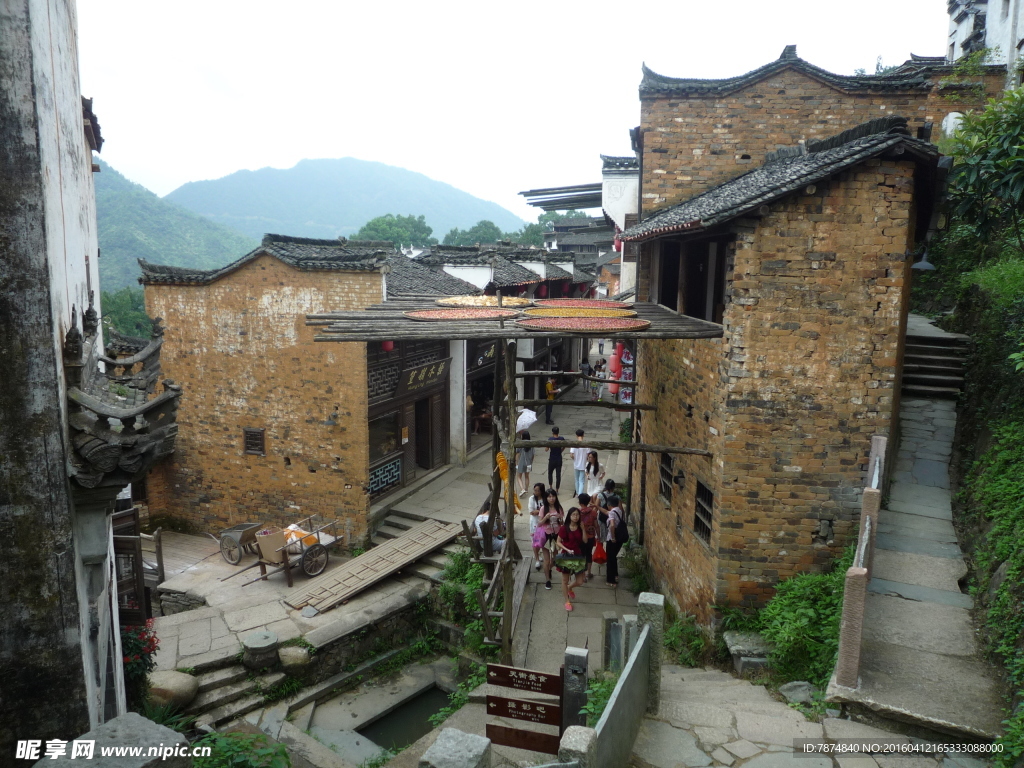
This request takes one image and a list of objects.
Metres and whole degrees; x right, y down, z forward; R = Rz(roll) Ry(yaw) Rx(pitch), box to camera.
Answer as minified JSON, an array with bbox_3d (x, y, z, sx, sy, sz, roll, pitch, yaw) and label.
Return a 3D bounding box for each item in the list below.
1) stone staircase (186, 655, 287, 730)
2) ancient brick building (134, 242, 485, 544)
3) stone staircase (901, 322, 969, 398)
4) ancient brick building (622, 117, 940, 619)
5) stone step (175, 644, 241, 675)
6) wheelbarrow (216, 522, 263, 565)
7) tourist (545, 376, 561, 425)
[{"bbox_3d":[-4.263,4.580,11.269,1.300,0.480,1.250,-6,11,-39],"label":"stone staircase"},{"bbox_3d":[-4.825,-0.287,19.616,6.700,6.698,6.500,3,8,19],"label":"ancient brick building"},{"bbox_3d":[8.025,-0.293,13.955,1.180,1.020,1.750,6,9,33],"label":"stone staircase"},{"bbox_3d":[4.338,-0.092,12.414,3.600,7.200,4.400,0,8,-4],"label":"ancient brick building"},{"bbox_3d":[-4.761,4.361,11.712,1.000,0.160,0.360,-5,10,-32],"label":"stone step"},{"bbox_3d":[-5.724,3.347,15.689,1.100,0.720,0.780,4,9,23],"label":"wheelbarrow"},{"bbox_3d":[1.448,0.601,26.879,0.450,1.700,0.450,1,8,7],"label":"tourist"}]

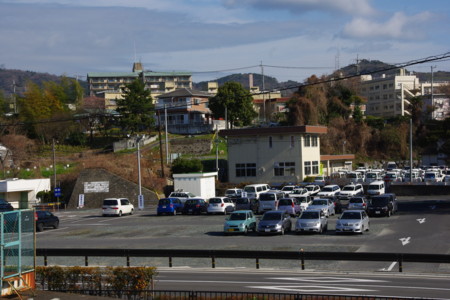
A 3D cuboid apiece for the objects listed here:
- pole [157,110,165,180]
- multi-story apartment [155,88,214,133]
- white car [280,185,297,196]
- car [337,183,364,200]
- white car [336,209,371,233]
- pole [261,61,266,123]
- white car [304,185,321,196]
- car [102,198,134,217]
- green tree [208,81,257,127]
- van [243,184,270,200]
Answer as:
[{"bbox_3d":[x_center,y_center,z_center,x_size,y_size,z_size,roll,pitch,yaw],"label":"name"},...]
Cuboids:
[{"bbox_3d":[-8.576,-0.776,113.000,0.280,9.130,0.280,-3,0,0],"label":"pole"},{"bbox_3d":[-8.023,-8.023,170.082,9.000,8.700,8.700,-2,-1,35],"label":"multi-story apartment"},{"bbox_3d":[7.702,5.049,97.516,1.690,1.500,4.400,-2,-1,20],"label":"white car"},{"bbox_3d":[14.537,4.827,95.700,1.700,1.530,4.500,-2,-1,22],"label":"car"},{"bbox_3d":[8.580,4.633,55.700,1.730,1.460,4.550,-2,-1,16],"label":"white car"},{"bbox_3d":[7.821,-11.782,170.112,0.600,12.800,0.500,-2,-1,0],"label":"pole"},{"bbox_3d":[9.921,4.915,97.016,1.550,1.500,3.750,-2,-1,20],"label":"white car"},{"bbox_3d":[-10.679,5.722,84.219,1.695,1.770,4.630,-2,-1,12],"label":"car"},{"bbox_3d":[1.509,-8.759,163.000,9.000,8.760,8.400,-2,-1,0],"label":"green tree"},{"bbox_3d":[3.839,5.206,99.521,1.690,1.970,4.650,-2,-1,20],"label":"van"}]

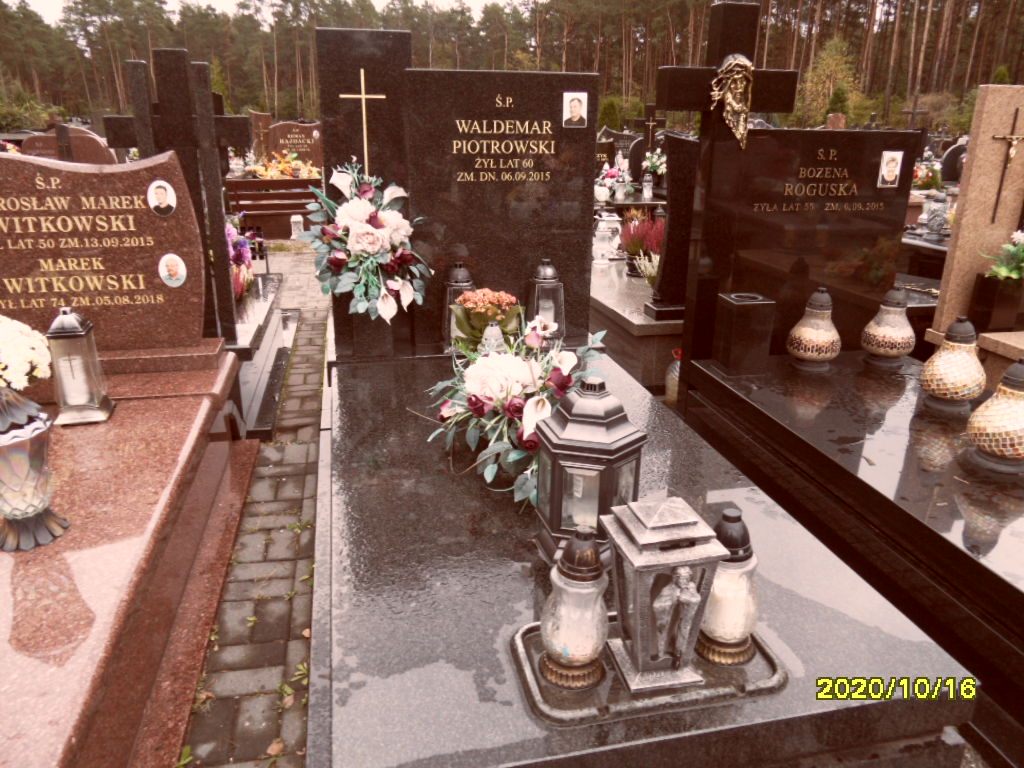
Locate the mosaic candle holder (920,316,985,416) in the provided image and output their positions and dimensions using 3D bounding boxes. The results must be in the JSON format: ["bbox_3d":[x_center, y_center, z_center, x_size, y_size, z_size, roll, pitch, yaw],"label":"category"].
[{"bbox_3d":[1.472,-0.068,2.348,0.188,0.310,0.188,-4,21,-13],"label":"mosaic candle holder"}]

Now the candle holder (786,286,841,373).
[{"bbox_3d":[1.173,-0.216,2.736,0.196,0.308,0.196,-4,21,-13],"label":"candle holder"}]

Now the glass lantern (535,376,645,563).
[{"bbox_3d":[0.155,0.172,1.462,0.227,0.378,0.200,6,21,11],"label":"glass lantern"}]

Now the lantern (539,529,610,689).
[{"bbox_3d":[0.107,0.342,1.121,0.112,0.271,0.112,-3,21,-13],"label":"lantern"}]

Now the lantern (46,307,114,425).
[{"bbox_3d":[-1.393,-0.070,2.261,0.158,0.349,0.160,-4,21,-13],"label":"lantern"}]

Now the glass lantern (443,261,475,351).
[{"bbox_3d":[-0.207,-0.312,2.812,0.121,0.344,0.121,-4,21,-13],"label":"glass lantern"}]

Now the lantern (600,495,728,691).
[{"bbox_3d":[0.236,0.323,1.134,0.153,0.305,0.142,-3,21,-13],"label":"lantern"}]

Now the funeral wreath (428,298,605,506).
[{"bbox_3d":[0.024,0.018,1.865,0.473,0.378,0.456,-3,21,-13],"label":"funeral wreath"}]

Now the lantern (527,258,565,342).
[{"bbox_3d":[0.141,-0.321,2.819,0.129,0.348,0.129,-3,21,-13],"label":"lantern"}]

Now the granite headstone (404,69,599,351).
[{"bbox_3d":[-0.038,-0.670,2.781,0.722,1.006,0.085,-3,17,-12],"label":"granite headstone"}]

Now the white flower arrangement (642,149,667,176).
[{"bbox_3d":[1.744,-2.683,8.600,0.330,0.340,0.300,-3,21,-13],"label":"white flower arrangement"}]

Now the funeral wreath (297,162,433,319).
[{"bbox_3d":[-0.538,-0.524,2.610,0.471,0.577,0.310,-4,21,-13],"label":"funeral wreath"}]

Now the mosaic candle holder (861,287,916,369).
[{"bbox_3d":[1.497,-0.233,2.807,0.196,0.302,0.196,-4,21,-13],"label":"mosaic candle holder"}]

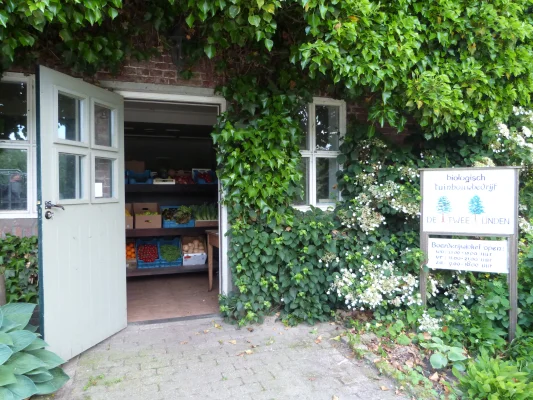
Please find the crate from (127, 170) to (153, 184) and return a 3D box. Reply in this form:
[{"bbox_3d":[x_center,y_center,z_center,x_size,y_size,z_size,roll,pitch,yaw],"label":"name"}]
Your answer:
[{"bbox_3d":[-1.649,-0.297,5.069,0.300,0.110,0.400,0,17,-16],"label":"crate"}]

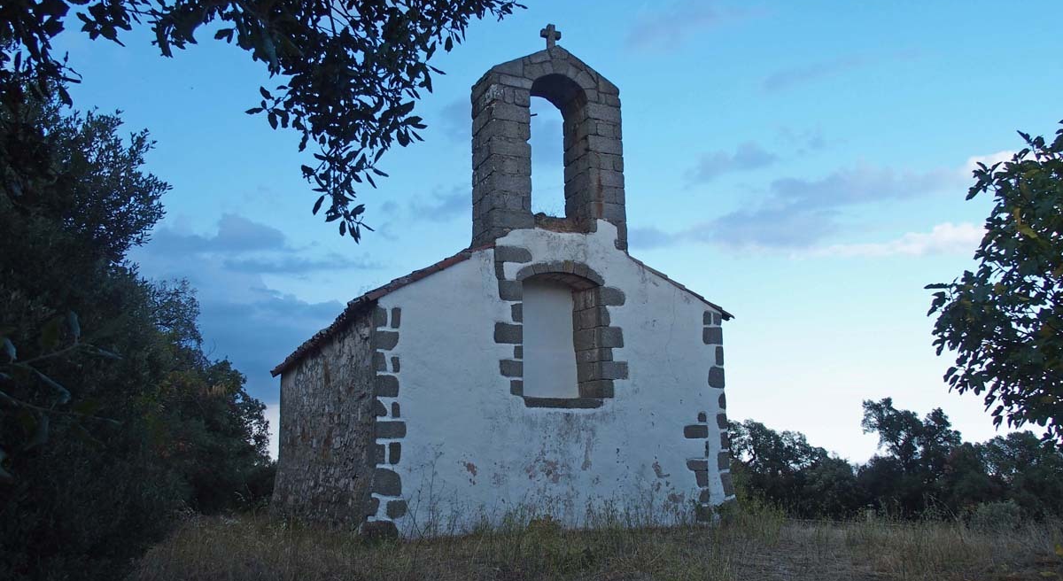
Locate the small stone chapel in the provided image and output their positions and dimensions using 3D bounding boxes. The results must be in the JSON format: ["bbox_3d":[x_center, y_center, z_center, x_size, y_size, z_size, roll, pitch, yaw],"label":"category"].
[{"bbox_3d":[-1.329,0.388,16.327,5.691,7.300,9.360,3,-10,-23],"label":"small stone chapel"}]

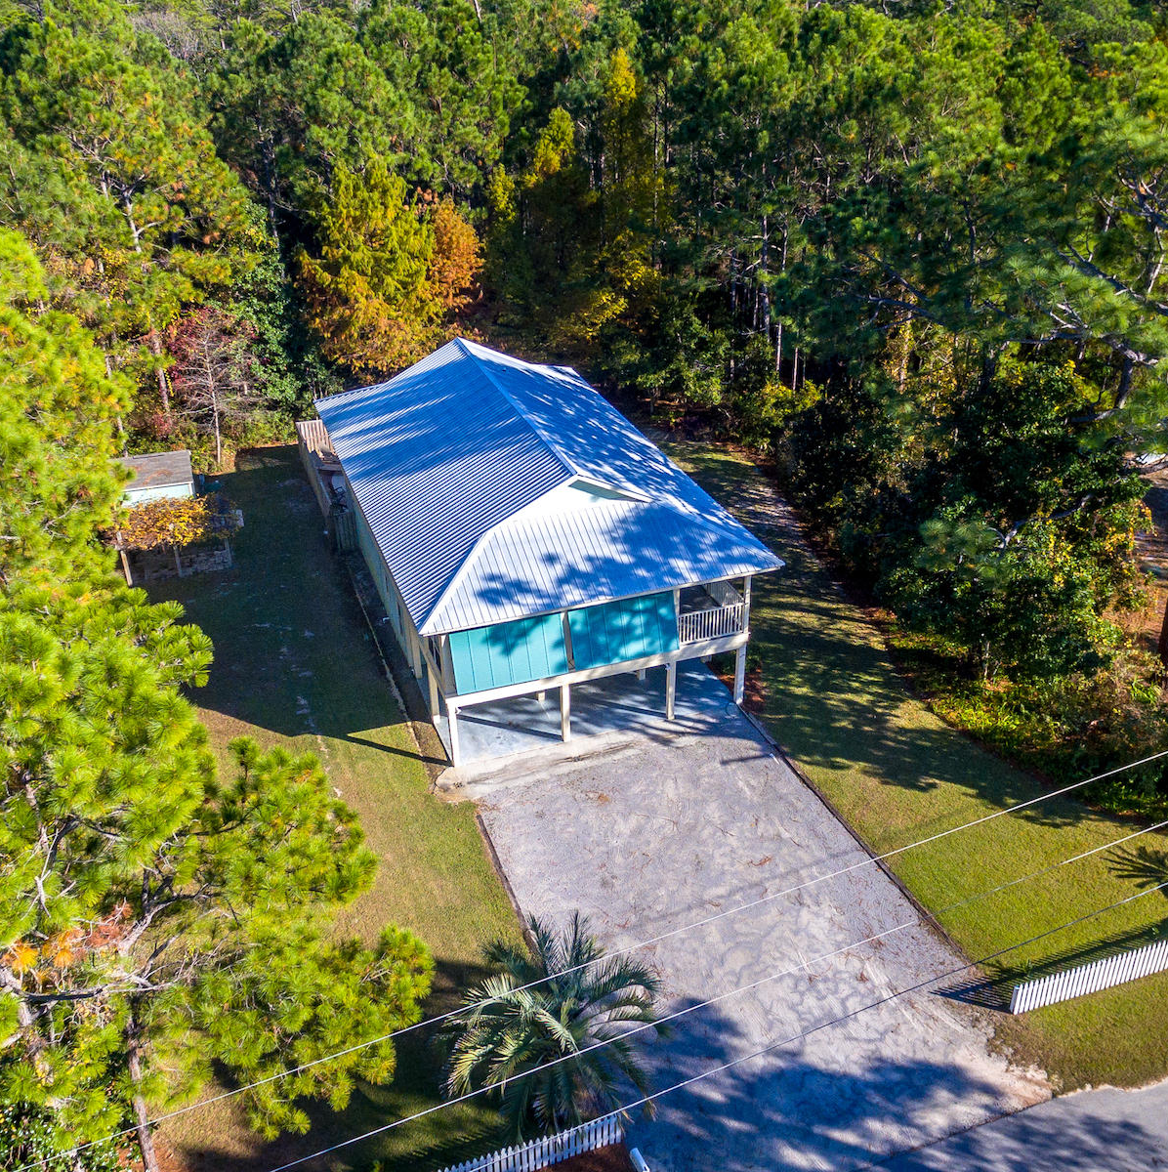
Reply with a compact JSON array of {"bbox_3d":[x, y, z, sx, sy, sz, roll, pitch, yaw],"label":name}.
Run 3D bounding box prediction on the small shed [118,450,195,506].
[{"bbox_3d":[-19.740,-4.422,44.797,3.600,2.700,3.600,-11,31,-17],"label":"small shed"}]

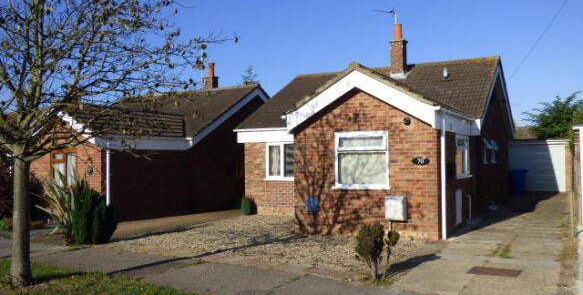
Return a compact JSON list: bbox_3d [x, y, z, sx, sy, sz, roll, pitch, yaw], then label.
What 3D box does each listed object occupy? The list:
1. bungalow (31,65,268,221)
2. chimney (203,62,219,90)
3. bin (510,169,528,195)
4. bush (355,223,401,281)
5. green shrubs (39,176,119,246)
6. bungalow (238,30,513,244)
[{"bbox_3d":[-5.568,-0.518,20.876,7.600,5.600,12.000,-1,-1,30],"label":"bungalow"},{"bbox_3d":[-3.473,-3.081,22.086,0.500,1.150,0.500,-1,-1,30],"label":"chimney"},{"bbox_3d":[9.301,1.371,20.585,0.580,1.060,0.700,-1,-1,30],"label":"bin"},{"bbox_3d":[1.159,1.380,6.758,0.560,0.720,0.460,0,-1,0],"label":"bush"},{"bbox_3d":[-4.433,1.302,10.614,1.380,1.330,1.100,0,-1,0],"label":"green shrubs"},{"bbox_3d":[2.481,-0.827,16.429,7.600,5.700,11.900,-1,-1,30],"label":"bungalow"}]

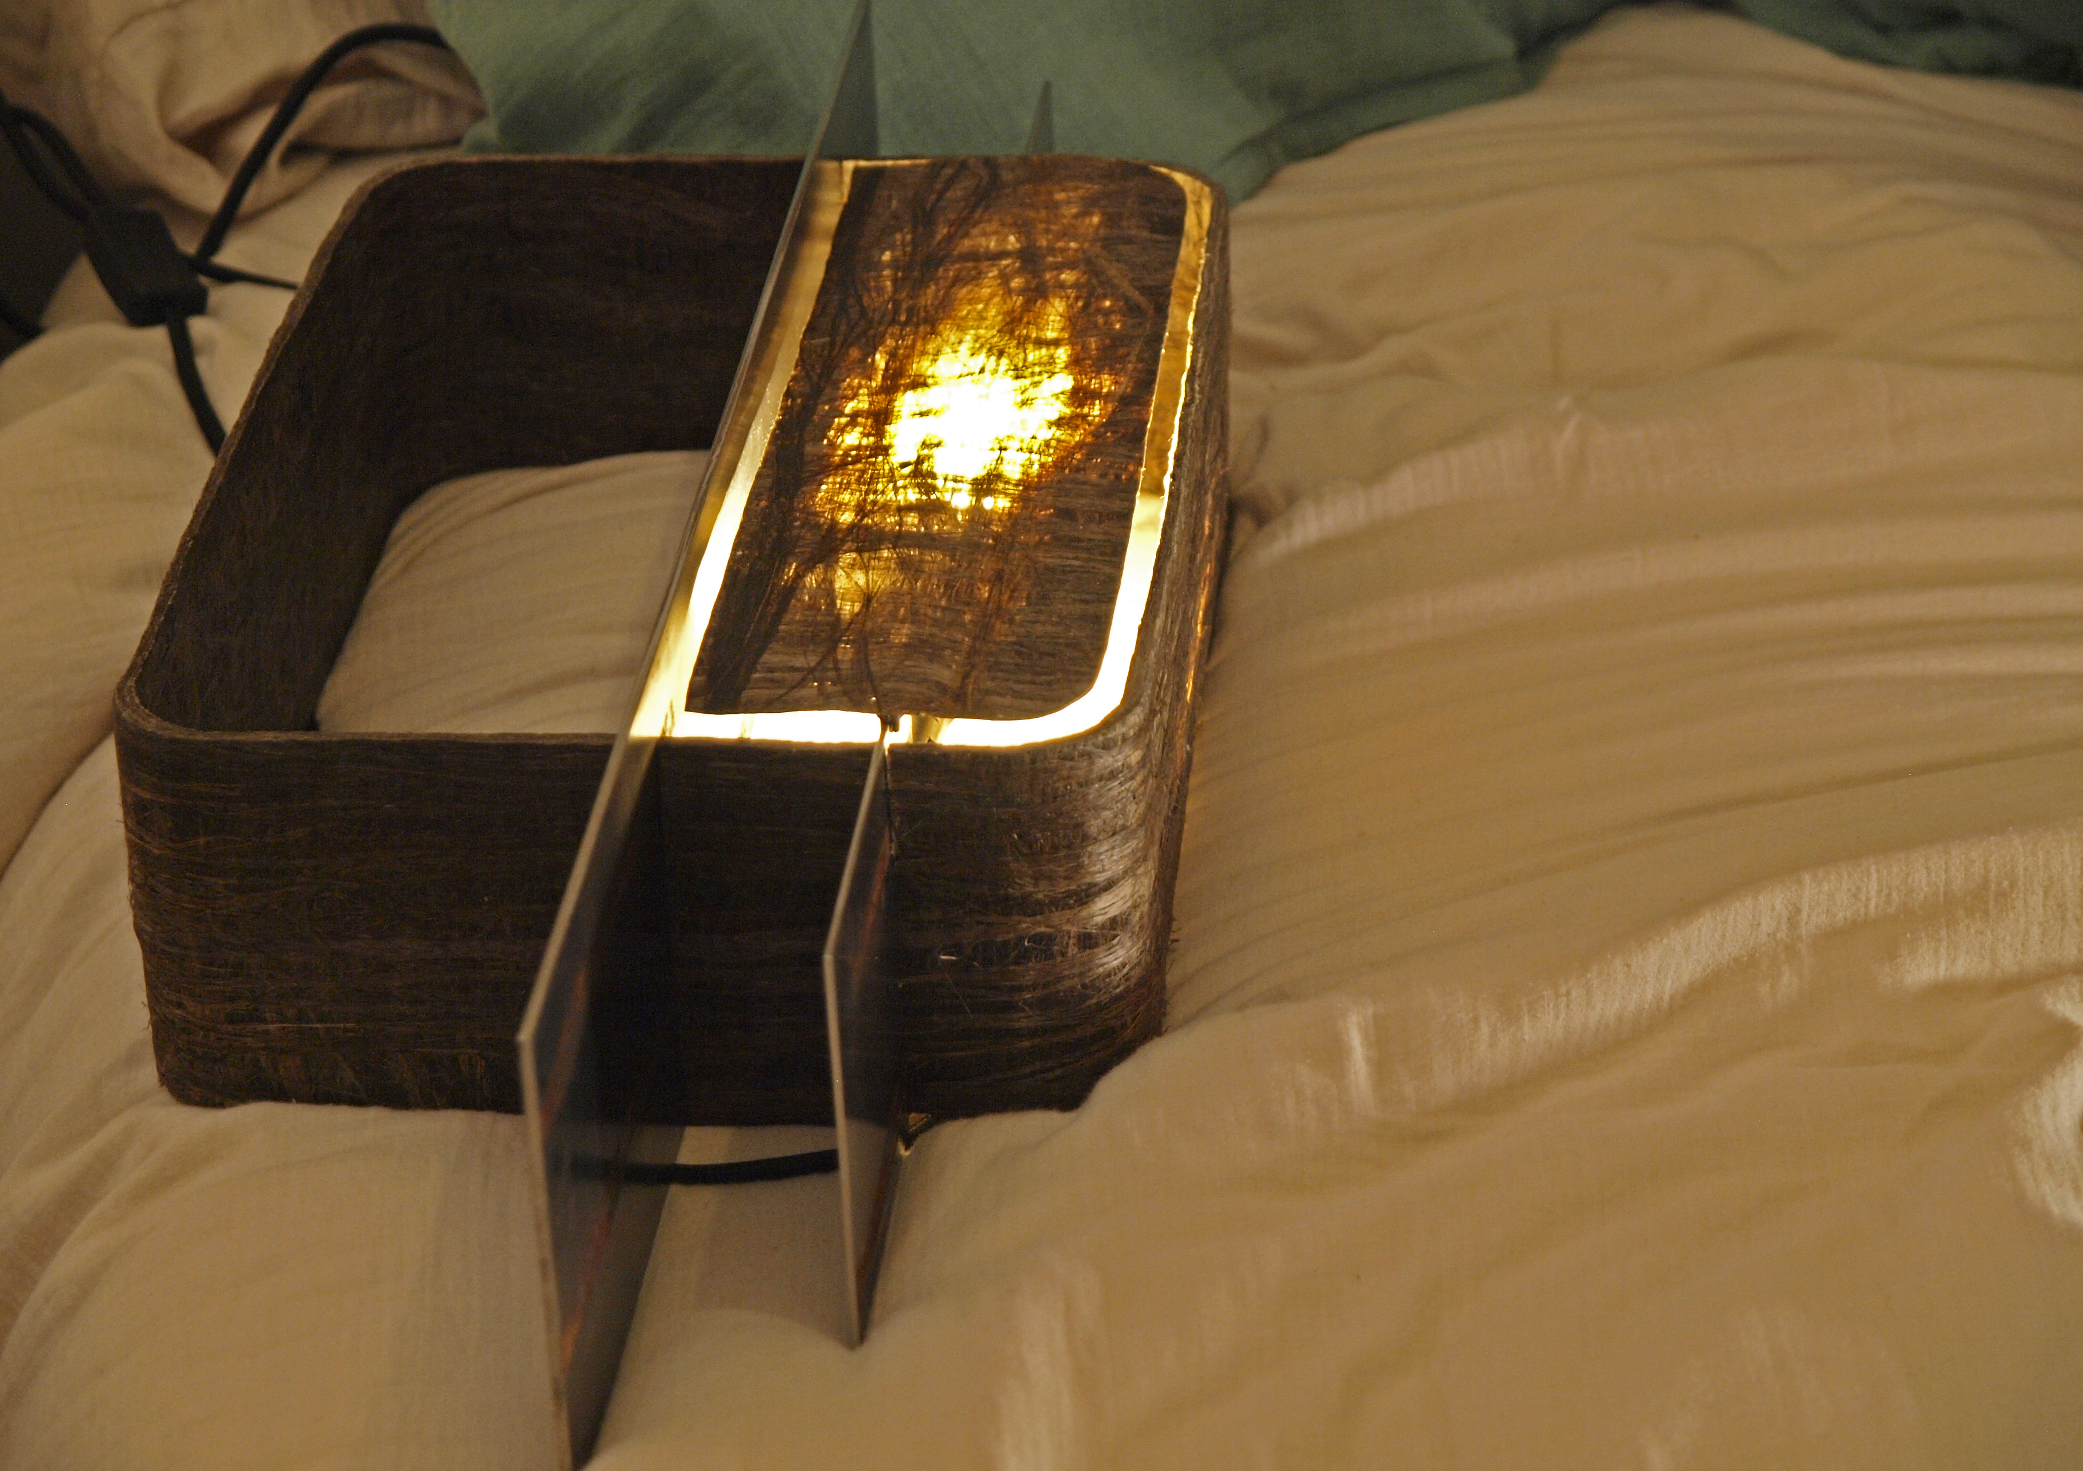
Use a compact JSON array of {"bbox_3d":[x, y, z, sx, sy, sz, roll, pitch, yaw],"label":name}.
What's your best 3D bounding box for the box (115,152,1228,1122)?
[{"bbox_3d":[-0.102,-0.042,2.060,0.301,0.125,0.418,1,28,6],"label":"box"}]

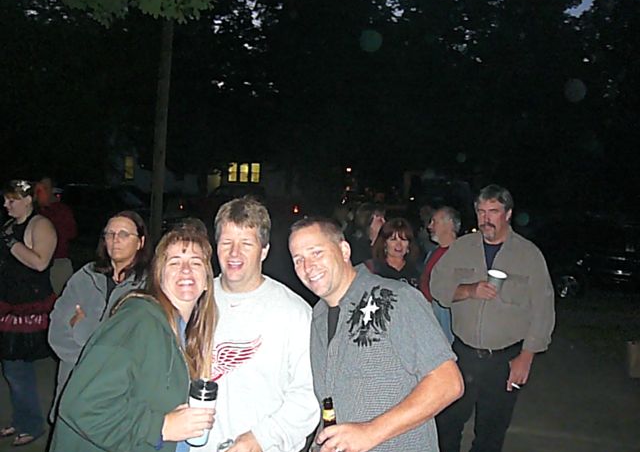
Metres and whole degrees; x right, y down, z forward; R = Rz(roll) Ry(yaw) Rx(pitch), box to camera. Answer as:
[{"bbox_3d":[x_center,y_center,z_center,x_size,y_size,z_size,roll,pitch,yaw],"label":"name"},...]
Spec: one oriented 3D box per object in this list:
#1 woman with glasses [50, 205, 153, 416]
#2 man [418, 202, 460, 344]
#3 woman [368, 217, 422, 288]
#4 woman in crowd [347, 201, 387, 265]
[{"bbox_3d":[-0.902,0.710,2.720,0.560,1.553,0.400,3,0,12],"label":"woman with glasses"},{"bbox_3d":[0.697,0.723,4.000,0.360,1.689,0.500,3,0,-12],"label":"man"},{"bbox_3d":[0.389,0.751,3.750,0.460,1.602,0.320,3,0,-5],"label":"woman"},{"bbox_3d":[0.316,0.695,4.500,0.320,1.704,0.460,3,0,24],"label":"woman in crowd"}]

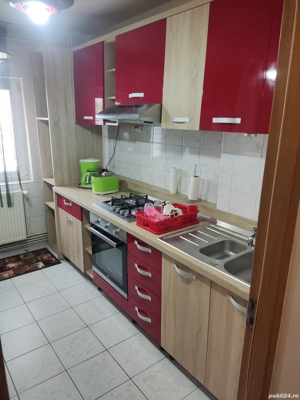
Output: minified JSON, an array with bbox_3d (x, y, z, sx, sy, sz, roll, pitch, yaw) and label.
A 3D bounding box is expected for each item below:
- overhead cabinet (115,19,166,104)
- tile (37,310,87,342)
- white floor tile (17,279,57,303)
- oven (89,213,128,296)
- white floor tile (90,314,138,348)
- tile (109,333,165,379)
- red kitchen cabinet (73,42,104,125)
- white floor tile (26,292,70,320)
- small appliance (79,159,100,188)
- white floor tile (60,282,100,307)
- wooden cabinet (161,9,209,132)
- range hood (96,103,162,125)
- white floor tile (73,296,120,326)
[{"bbox_3d":[0.030,-1.022,2.275,0.325,0.526,0.627,-10,19,-37],"label":"overhead cabinet"},{"bbox_3d":[-0.714,1.000,2.332,0.302,0.012,0.304,-10,19,-37],"label":"tile"},{"bbox_3d":[-1.090,0.867,2.790,0.302,0.012,0.304,-10,19,-37],"label":"white floor tile"},{"bbox_3d":[-0.147,0.409,2.600,0.550,0.583,0.596,-10,19,-37],"label":"oven"},{"bbox_3d":[-0.289,1.026,2.284,0.302,0.012,0.304,-10,19,-37],"label":"white floor tile"},{"bbox_3d":[-0.103,1.124,2.113,0.310,0.010,0.310,-10,19,-37],"label":"tile"},{"bbox_3d":[-0.459,-1.084,2.805,0.313,0.669,0.593,-10,19,-37],"label":"red kitchen cabinet"},{"bbox_3d":[-0.902,0.933,2.561,0.302,0.012,0.304,-10,19,-37],"label":"white floor tile"},{"bbox_3d":[-0.629,-0.276,3.005,0.171,0.275,0.217,-10,19,-37],"label":"small appliance"},{"bbox_3d":[-0.679,0.915,2.812,0.310,0.010,0.310,-10,19,-37],"label":"white floor tile"},{"bbox_3d":[0.321,-0.802,1.859,0.313,0.669,0.346,-10,19,-37],"label":"wooden cabinet"},{"bbox_3d":[-0.055,-0.655,2.222,0.505,0.143,0.599,-10,19,-37],"label":"range hood"},{"bbox_3d":[-0.477,0.959,2.514,0.302,0.012,0.304,-10,19,-37],"label":"white floor tile"}]

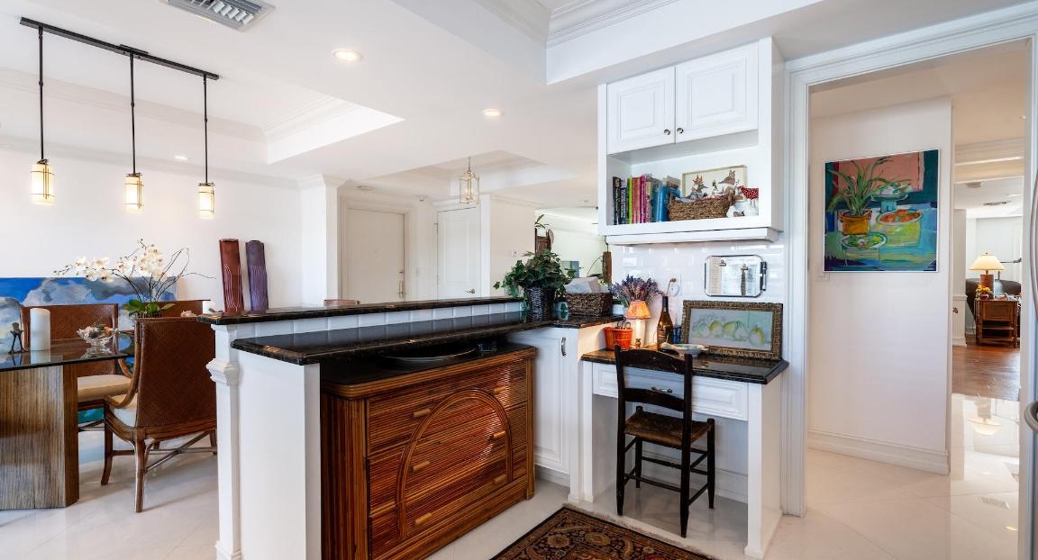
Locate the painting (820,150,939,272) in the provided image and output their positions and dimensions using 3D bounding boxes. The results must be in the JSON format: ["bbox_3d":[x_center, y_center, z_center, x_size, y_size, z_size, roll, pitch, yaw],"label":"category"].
[{"bbox_3d":[2.265,-0.412,2.902,0.572,0.733,0.030,0,1,38],"label":"painting"}]

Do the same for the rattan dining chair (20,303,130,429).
[{"bbox_3d":[-2.899,0.671,3.089,0.640,0.980,0.580,0,1,38],"label":"rattan dining chair"}]

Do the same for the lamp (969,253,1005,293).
[{"bbox_3d":[7.501,-0.072,7.400,0.390,0.744,0.390,1,1,39],"label":"lamp"}]

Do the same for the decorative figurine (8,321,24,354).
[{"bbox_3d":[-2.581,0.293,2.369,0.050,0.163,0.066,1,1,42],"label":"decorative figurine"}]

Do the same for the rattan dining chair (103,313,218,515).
[{"bbox_3d":[-1.956,0.674,2.674,0.640,0.980,0.580,0,1,38],"label":"rattan dining chair"}]

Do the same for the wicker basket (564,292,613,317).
[{"bbox_3d":[0.438,0.146,2.824,0.226,0.134,0.175,1,1,39],"label":"wicker basket"}]

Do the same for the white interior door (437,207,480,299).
[{"bbox_3d":[-0.774,0.108,5.967,0.760,2.035,0.045,0,1,38],"label":"white interior door"}]

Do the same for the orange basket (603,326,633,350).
[{"bbox_3d":[0.570,0.334,2.630,0.150,0.135,0.135,0,1,11],"label":"orange basket"}]

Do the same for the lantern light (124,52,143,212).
[{"bbox_3d":[-2.293,-0.869,2.748,0.090,0.925,0.087,0,1,38],"label":"lantern light"}]

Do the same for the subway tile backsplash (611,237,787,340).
[{"bbox_3d":[0.936,0.086,2.529,0.944,0.612,0.025,1,1,39],"label":"subway tile backsplash"}]

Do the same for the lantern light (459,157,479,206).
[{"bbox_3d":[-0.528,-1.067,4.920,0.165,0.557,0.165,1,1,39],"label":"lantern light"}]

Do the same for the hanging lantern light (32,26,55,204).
[{"bbox_3d":[-2.435,-0.839,2.354,0.090,0.910,0.090,1,1,39],"label":"hanging lantern light"}]

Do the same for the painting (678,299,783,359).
[{"bbox_3d":[1.098,0.255,2.403,0.478,0.276,0.030,1,-9,39],"label":"painting"}]

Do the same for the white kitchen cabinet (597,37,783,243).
[{"bbox_3d":[0.884,-0.641,2.442,0.860,0.885,0.345,0,1,38],"label":"white kitchen cabinet"}]

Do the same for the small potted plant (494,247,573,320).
[{"bbox_3d":[0.088,0.029,2.500,0.420,0.386,0.370,0,1,0],"label":"small potted plant"}]

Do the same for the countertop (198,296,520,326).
[{"bbox_3d":[-0.567,0.141,2.506,0.225,0.039,1.975,0,1,38],"label":"countertop"}]

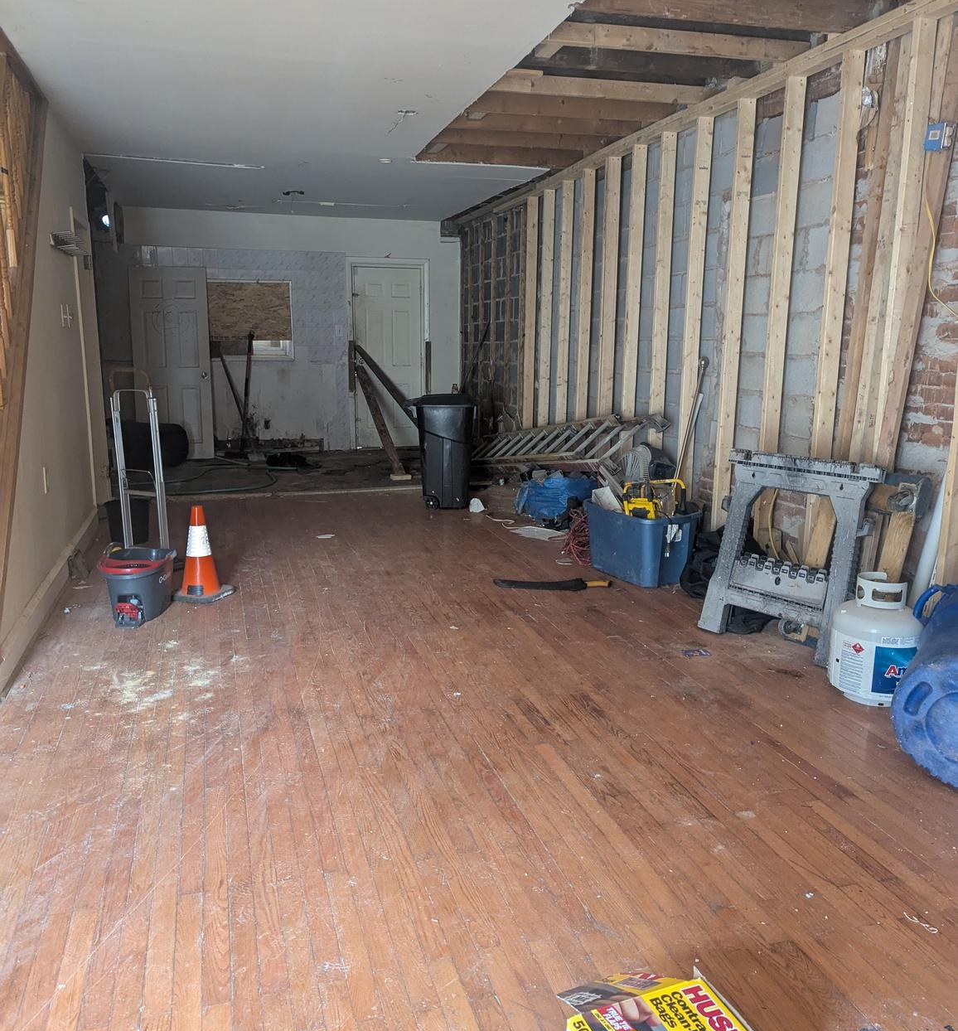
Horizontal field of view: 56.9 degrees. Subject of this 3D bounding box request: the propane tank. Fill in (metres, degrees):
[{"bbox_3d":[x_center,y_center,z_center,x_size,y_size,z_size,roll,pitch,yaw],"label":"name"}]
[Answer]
[{"bbox_3d":[1.482,0.457,3.322,0.310,0.455,0.310,-1,12,-7],"label":"propane tank"}]

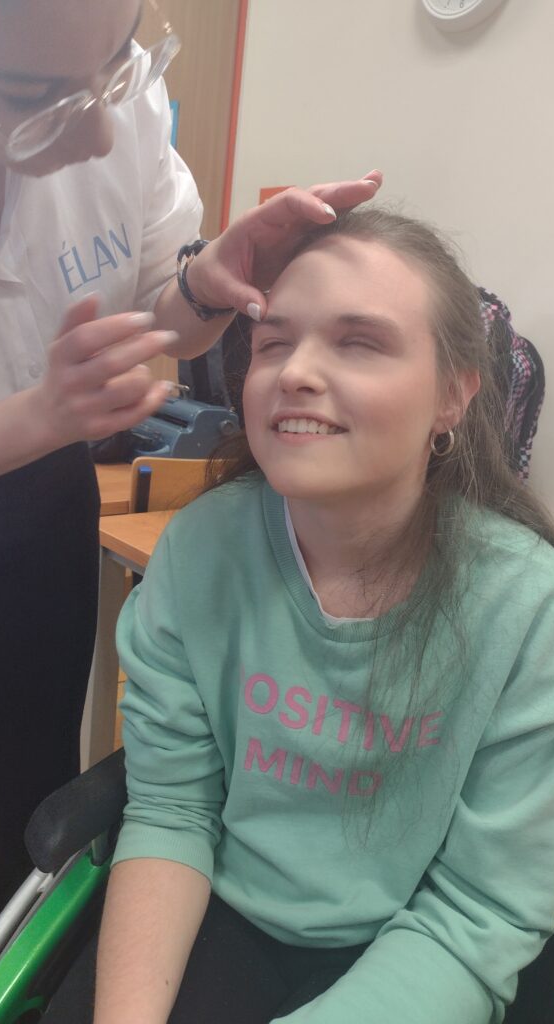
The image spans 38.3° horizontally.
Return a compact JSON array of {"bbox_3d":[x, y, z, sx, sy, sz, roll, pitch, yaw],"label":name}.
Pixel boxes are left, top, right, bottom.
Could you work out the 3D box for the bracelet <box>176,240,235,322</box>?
[{"bbox_3d":[-0.049,-0.170,0.590,0.056,0.062,0.018,-18,-6,-30],"label":"bracelet"}]

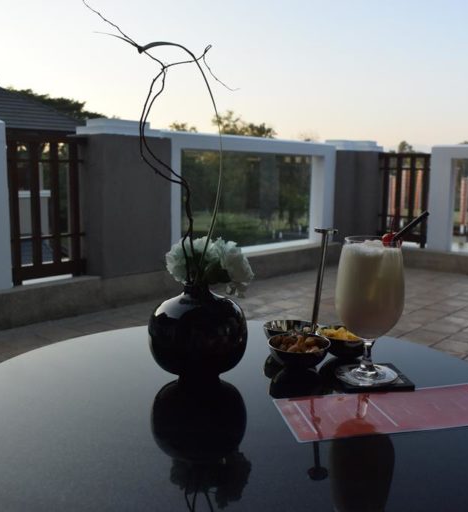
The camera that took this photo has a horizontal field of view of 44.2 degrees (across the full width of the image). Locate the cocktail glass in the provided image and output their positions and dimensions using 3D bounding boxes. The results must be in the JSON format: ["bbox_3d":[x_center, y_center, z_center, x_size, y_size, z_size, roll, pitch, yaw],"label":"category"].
[{"bbox_3d":[0.173,0.066,0.730,0.087,0.174,0.087,0,8,0],"label":"cocktail glass"}]

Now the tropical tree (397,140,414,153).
[{"bbox_3d":[25.308,-12.027,85.000,4.500,9.900,4.500,0,8,0],"label":"tropical tree"}]

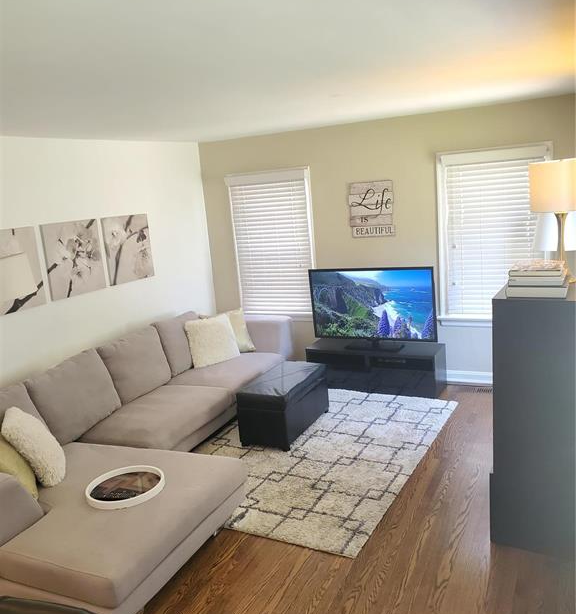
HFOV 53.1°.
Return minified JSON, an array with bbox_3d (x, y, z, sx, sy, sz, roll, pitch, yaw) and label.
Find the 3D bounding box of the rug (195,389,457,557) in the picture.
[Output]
[{"bbox_3d":[0.184,1.019,4.309,1.640,0.020,2.240,2,14,28],"label":"rug"}]

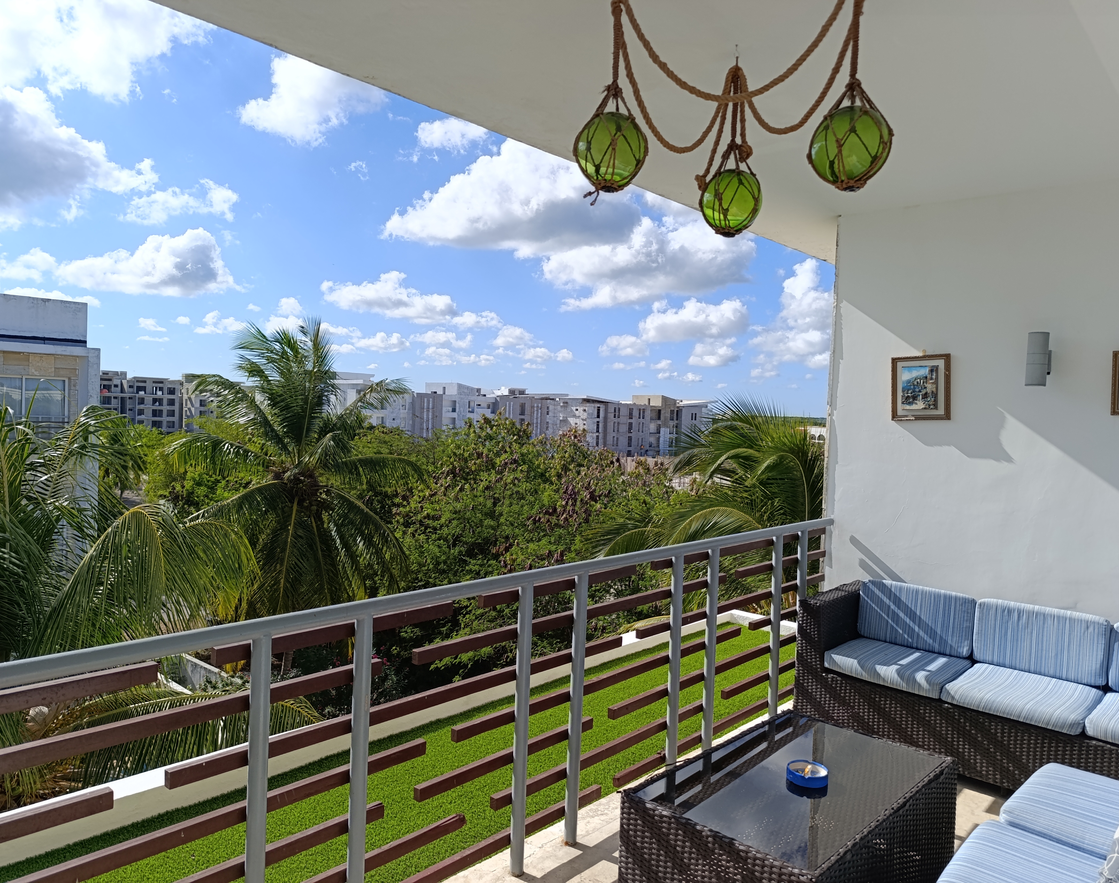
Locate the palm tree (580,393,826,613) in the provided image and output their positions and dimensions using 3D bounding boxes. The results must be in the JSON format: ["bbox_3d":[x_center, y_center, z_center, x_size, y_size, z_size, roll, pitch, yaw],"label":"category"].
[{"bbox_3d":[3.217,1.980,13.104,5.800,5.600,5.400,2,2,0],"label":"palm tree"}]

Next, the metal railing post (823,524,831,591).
[{"bbox_3d":[1.475,0.946,4.365,0.047,0.970,0.047,4,3,43],"label":"metal railing post"}]

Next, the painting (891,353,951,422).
[{"bbox_3d":[1.865,-0.273,4.022,0.289,0.333,0.030,0,0,43],"label":"painting"}]

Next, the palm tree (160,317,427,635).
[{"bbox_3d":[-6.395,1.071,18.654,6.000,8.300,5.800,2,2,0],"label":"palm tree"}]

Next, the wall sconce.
[{"bbox_3d":[2.225,-0.381,3.628,0.090,0.244,0.120,4,3,43],"label":"wall sconce"}]

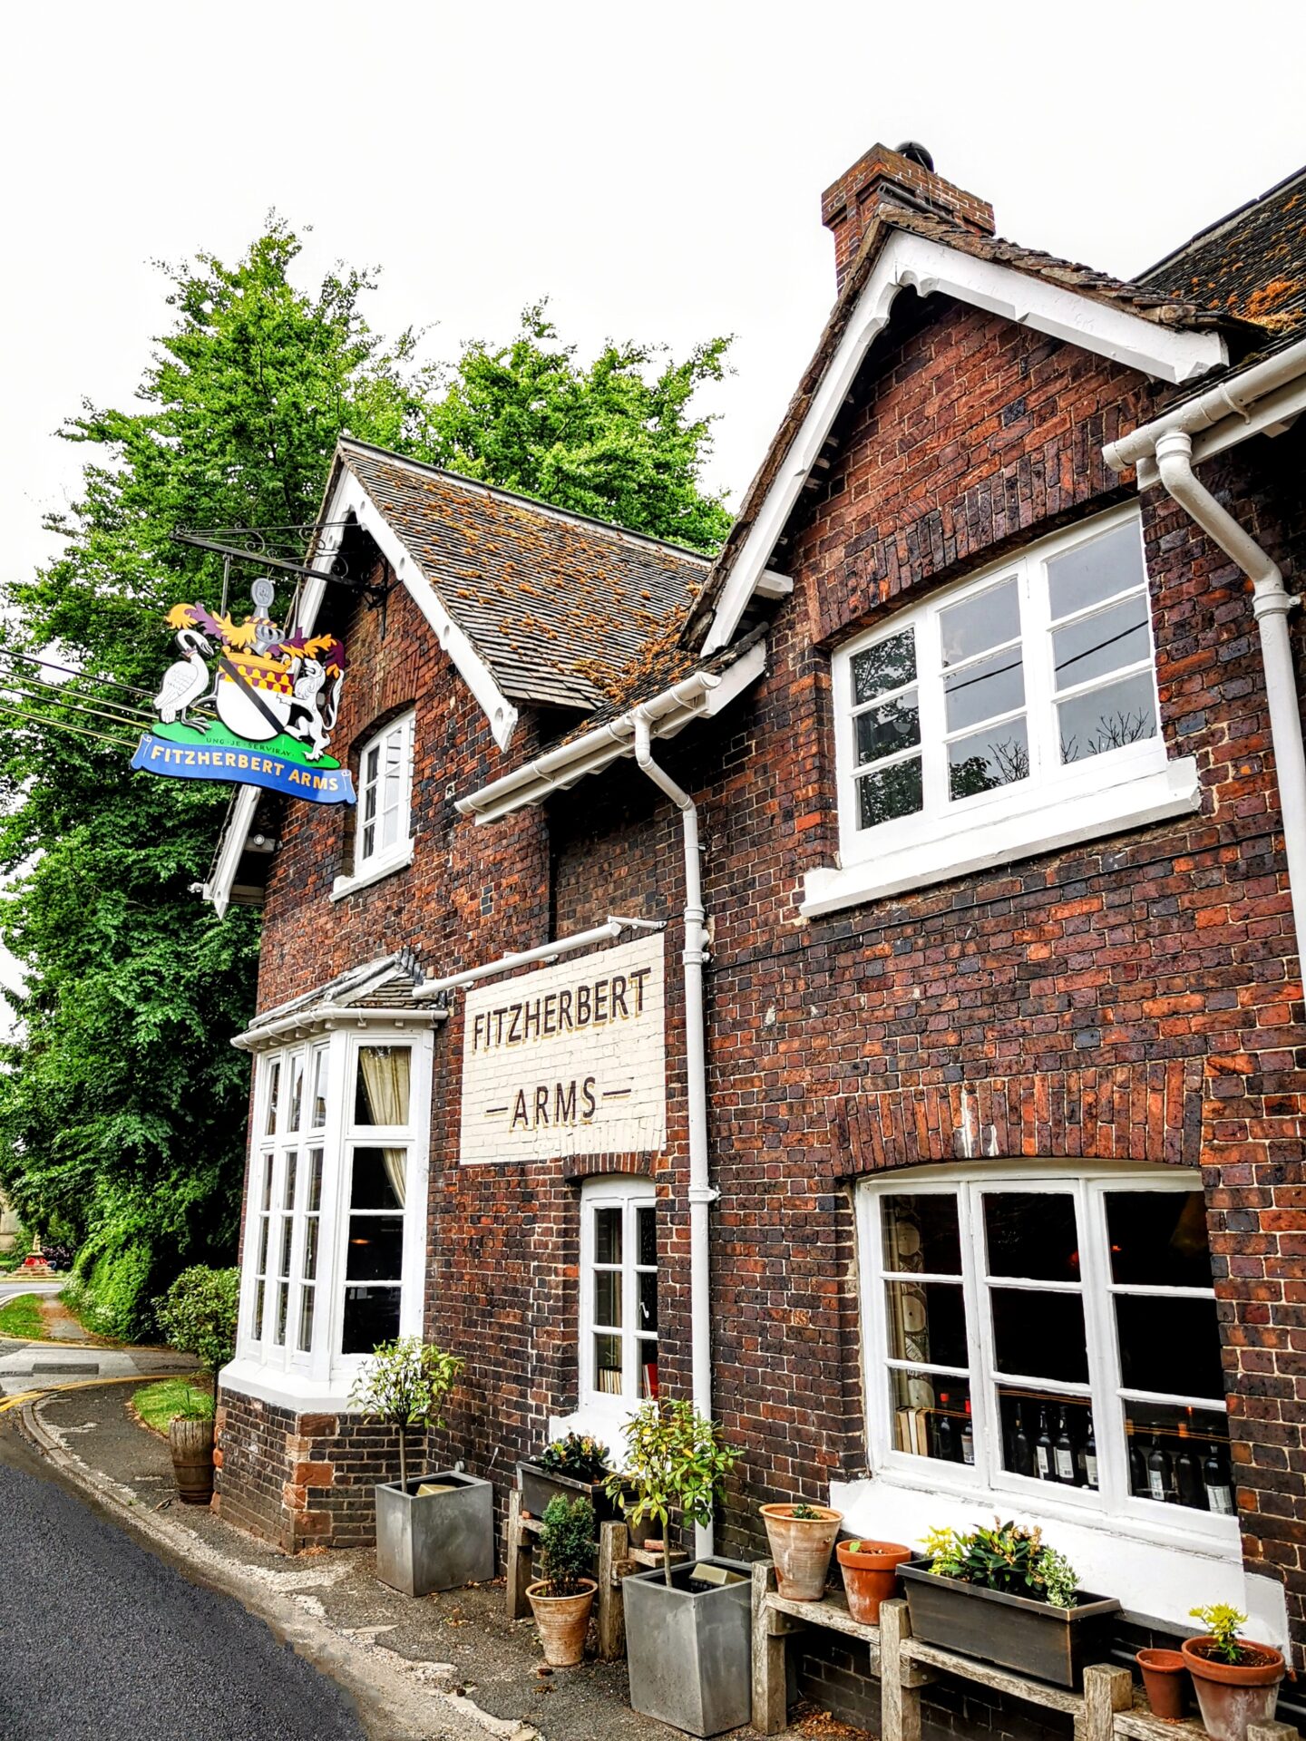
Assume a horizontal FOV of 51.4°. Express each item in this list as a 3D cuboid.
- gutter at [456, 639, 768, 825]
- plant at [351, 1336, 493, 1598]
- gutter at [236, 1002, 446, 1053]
[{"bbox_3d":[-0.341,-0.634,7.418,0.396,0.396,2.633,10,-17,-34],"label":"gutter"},{"bbox_3d":[-1.352,3.403,7.862,0.660,1.290,0.640,9,-17,-34],"label":"plant"},{"bbox_3d":[-2.481,1.208,10.157,0.690,0.130,2.900,9,-17,-34],"label":"gutter"}]

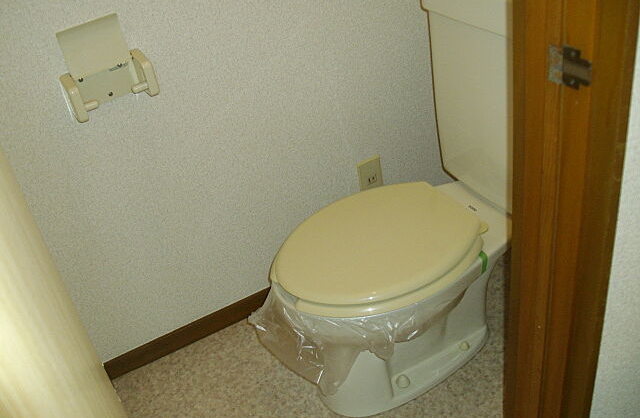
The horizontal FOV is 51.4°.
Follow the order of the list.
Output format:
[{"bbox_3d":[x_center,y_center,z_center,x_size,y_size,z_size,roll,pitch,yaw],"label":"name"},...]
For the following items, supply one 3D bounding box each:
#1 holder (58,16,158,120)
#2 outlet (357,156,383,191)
[{"bbox_3d":[-0.426,-0.285,1.308,0.165,0.162,0.085,-24,36,-19],"label":"holder"},{"bbox_3d":[0.141,-0.078,1.829,0.070,0.118,0.010,-24,36,-19],"label":"outlet"}]

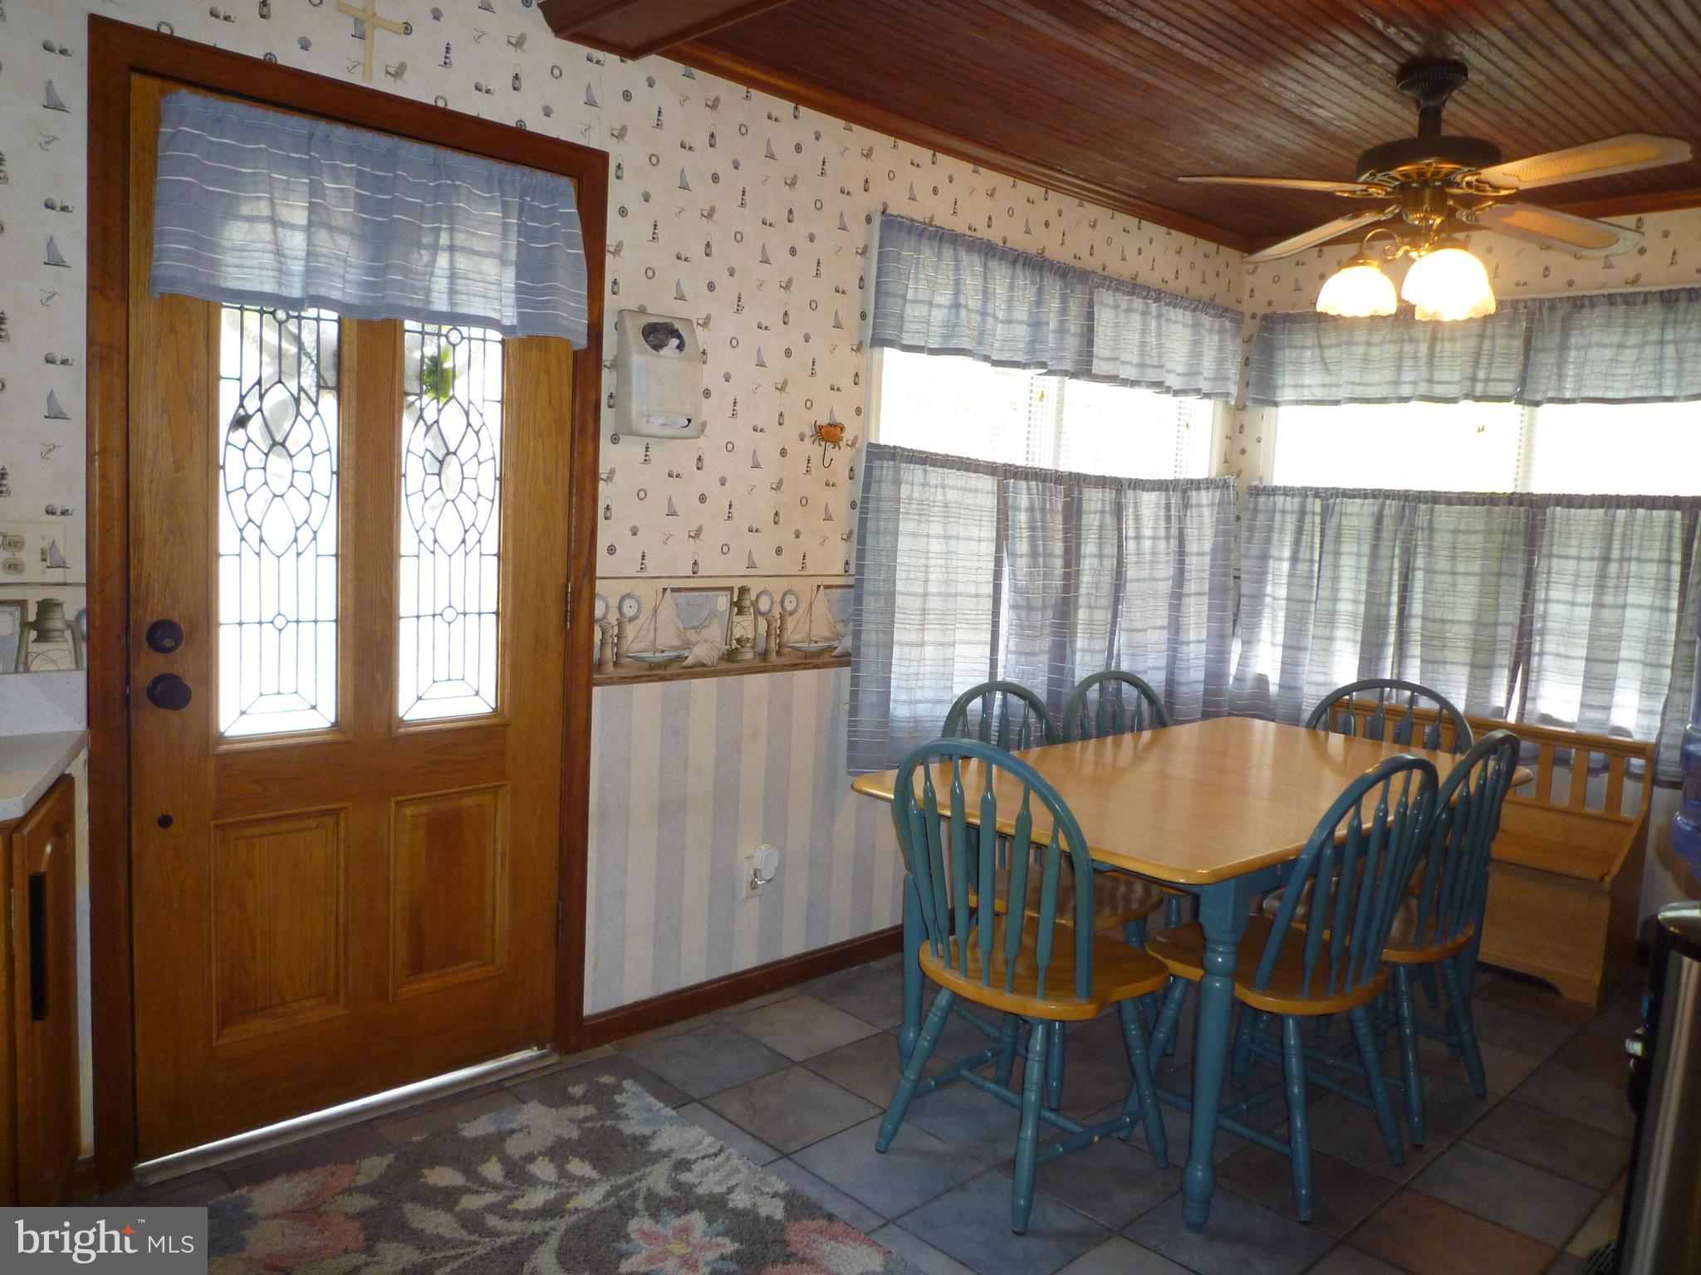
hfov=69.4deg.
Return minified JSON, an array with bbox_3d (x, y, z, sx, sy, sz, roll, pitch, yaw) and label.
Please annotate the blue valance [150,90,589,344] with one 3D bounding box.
[{"bbox_3d":[-0.900,-0.793,2.429,0.865,0.355,0.080,-3,9,-43],"label":"blue valance"}]

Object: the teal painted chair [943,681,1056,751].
[{"bbox_3d":[0.534,0.598,3.110,0.470,0.935,0.510,-3,9,-43],"label":"teal painted chair"}]

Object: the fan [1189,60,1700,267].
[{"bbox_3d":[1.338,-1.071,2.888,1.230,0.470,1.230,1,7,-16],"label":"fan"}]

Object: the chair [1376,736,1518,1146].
[{"bbox_3d":[1.299,0.653,3.034,0.470,0.935,0.510,-3,9,-43],"label":"chair"}]

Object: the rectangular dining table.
[{"bbox_3d":[0.917,0.712,3.120,1.850,0.752,0.920,-3,9,-43],"label":"rectangular dining table"}]

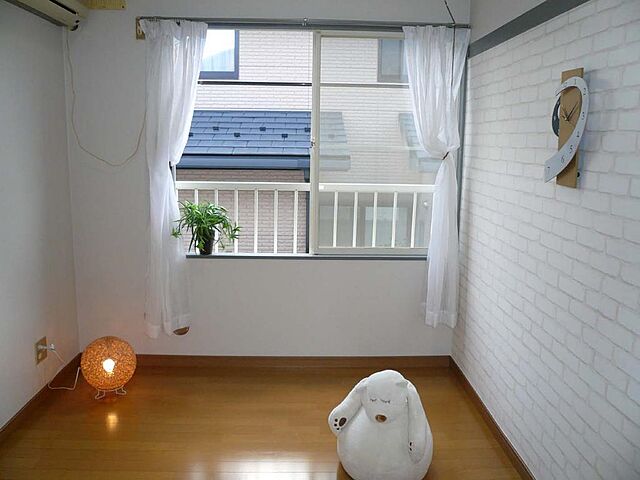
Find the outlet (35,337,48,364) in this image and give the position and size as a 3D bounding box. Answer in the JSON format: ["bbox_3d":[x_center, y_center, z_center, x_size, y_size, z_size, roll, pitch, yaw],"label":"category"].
[{"bbox_3d":[-1.452,0.586,2.732,0.020,0.114,0.107,1,11,-2],"label":"outlet"}]

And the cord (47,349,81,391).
[{"bbox_3d":[-1.381,0.713,2.838,0.140,0.297,0.220,1,11,-2],"label":"cord"}]

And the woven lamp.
[{"bbox_3d":[-1.164,0.692,2.861,0.304,0.337,0.304,1,11,-2],"label":"woven lamp"}]

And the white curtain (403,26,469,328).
[{"bbox_3d":[0.643,-0.313,2.986,0.395,1.725,0.130,1,11,-2],"label":"white curtain"}]

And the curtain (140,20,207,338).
[{"bbox_3d":[-0.822,-0.291,2.945,0.387,1.790,0.130,1,11,-2],"label":"curtain"}]

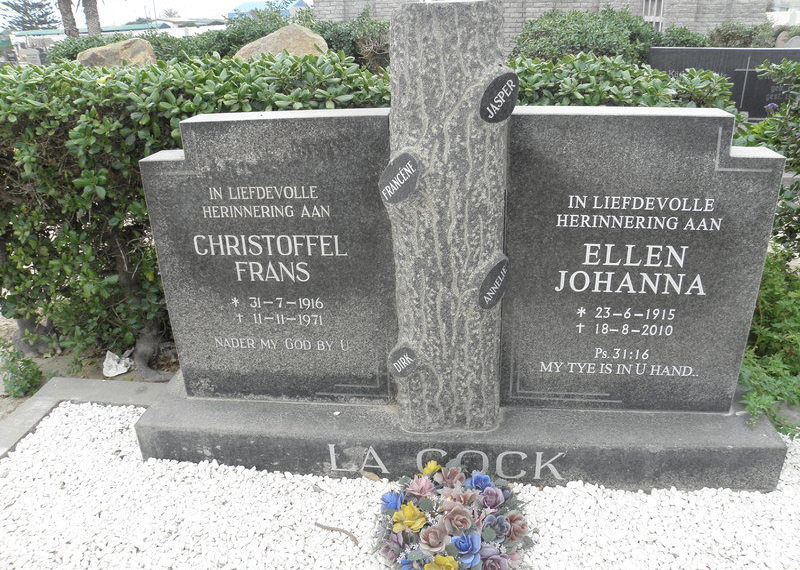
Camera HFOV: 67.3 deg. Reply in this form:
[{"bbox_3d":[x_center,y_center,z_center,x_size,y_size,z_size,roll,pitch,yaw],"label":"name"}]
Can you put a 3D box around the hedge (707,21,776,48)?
[{"bbox_3d":[5.563,-3.829,9.926,1.100,0.950,0.800,1,24,8],"label":"hedge"}]

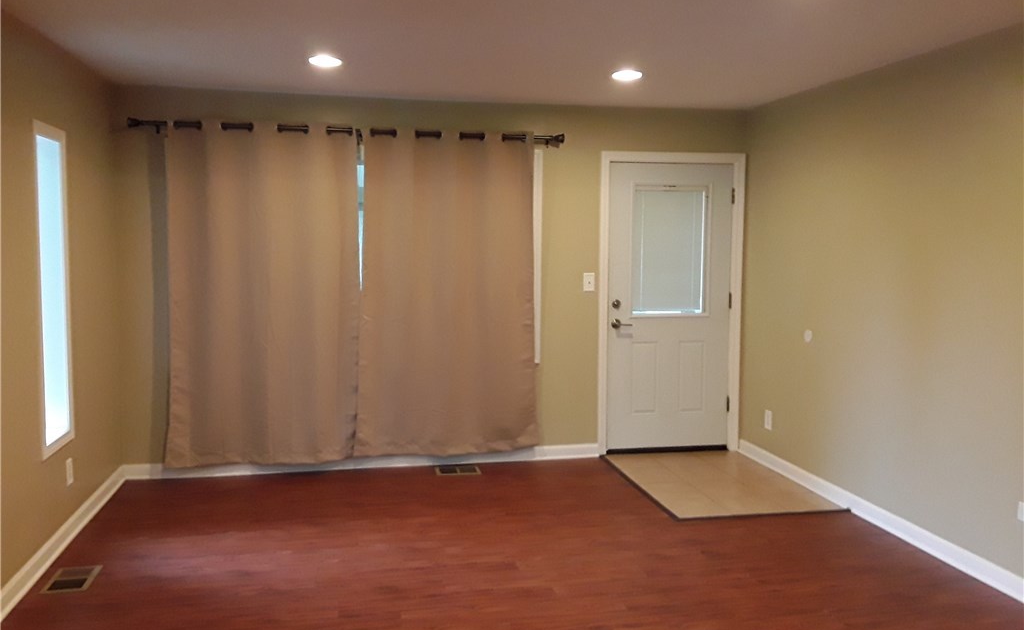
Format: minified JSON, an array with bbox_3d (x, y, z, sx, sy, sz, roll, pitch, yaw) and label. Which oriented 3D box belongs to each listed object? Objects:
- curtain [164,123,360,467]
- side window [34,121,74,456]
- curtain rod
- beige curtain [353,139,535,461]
[{"bbox_3d":[-1.561,-0.115,4.981,1.180,2.120,0.120,-1,5,-12],"label":"curtain"},{"bbox_3d":[-2.195,-0.128,3.822,0.090,1.540,0.445,-1,5,-12],"label":"side window"},{"bbox_3d":[-0.971,-1.149,5.042,2.690,0.080,0.100,-1,5,-12],"label":"curtain rod"},{"bbox_3d":[-0.418,-0.140,5.229,1.235,2.125,0.120,-1,5,-12],"label":"beige curtain"}]

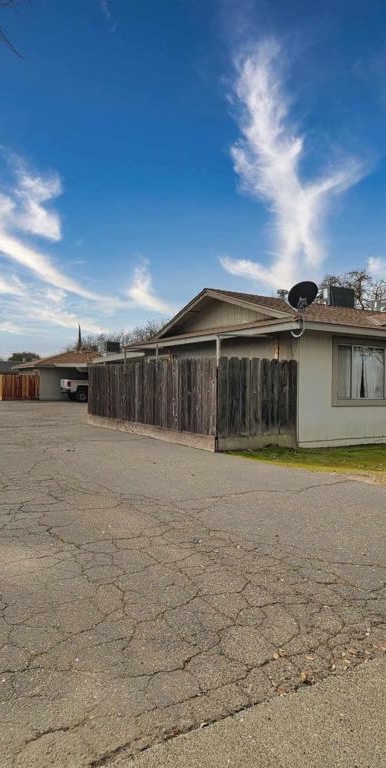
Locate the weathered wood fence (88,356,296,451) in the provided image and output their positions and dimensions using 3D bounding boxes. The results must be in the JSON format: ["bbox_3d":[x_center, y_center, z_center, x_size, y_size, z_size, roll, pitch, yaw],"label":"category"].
[{"bbox_3d":[-0.500,0.354,11.758,1.980,1.730,6.750,1,0,-32],"label":"weathered wood fence"}]

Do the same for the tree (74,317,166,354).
[{"bbox_3d":[-7.098,-2.752,50.013,10.000,8.200,8.500,1,0,-32],"label":"tree"}]

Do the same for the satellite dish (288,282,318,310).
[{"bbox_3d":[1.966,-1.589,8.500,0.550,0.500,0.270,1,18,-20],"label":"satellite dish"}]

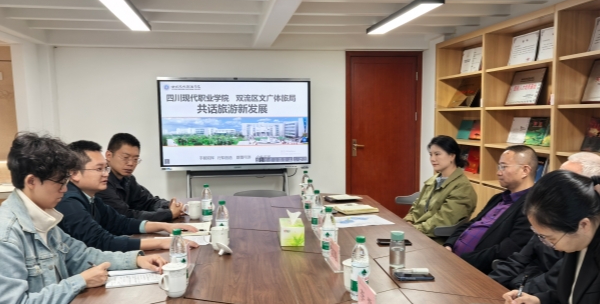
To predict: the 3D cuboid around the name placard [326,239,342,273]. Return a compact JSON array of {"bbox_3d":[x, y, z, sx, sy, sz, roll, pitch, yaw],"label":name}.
[{"bbox_3d":[0.156,0.460,2.109,0.048,0.105,0.200,-1,5,-10],"label":"name placard"}]

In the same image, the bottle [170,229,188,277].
[{"bbox_3d":[-0.476,0.419,1.825,0.066,0.231,0.066,0,5,0],"label":"bottle"}]

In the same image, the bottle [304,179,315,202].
[{"bbox_3d":[0.072,0.306,3.202,0.066,0.231,0.066,0,5,0],"label":"bottle"}]

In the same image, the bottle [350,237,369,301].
[{"bbox_3d":[0.221,0.423,1.708,0.065,0.228,0.065,-1,4,-9],"label":"bottle"}]

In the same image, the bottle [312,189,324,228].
[{"bbox_3d":[0.102,0.343,2.759,0.066,0.231,0.066,0,5,0],"label":"bottle"}]

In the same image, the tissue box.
[{"bbox_3d":[-0.041,0.426,2.479,0.122,0.100,0.200,-1,4,-4],"label":"tissue box"}]

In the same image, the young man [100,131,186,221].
[{"bbox_3d":[-1.097,0.535,3.021,0.730,1.310,0.530,0,4,8],"label":"young man"}]

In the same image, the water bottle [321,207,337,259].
[{"bbox_3d":[0.140,0.384,2.254,0.066,0.231,0.066,0,5,0],"label":"water bottle"}]

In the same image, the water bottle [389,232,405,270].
[{"bbox_3d":[0.435,0.437,2.089,0.067,0.152,0.067,0,5,0],"label":"water bottle"}]

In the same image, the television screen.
[{"bbox_3d":[-0.715,-0.314,5.316,1.700,1.030,0.090,-1,4,-9],"label":"television screen"}]

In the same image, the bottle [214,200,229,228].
[{"bbox_3d":[-0.402,0.369,2.432,0.066,0.231,0.066,0,5,0],"label":"bottle"}]

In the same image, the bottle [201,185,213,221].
[{"bbox_3d":[-0.590,0.325,2.986,0.065,0.228,0.065,-1,4,-9],"label":"bottle"}]

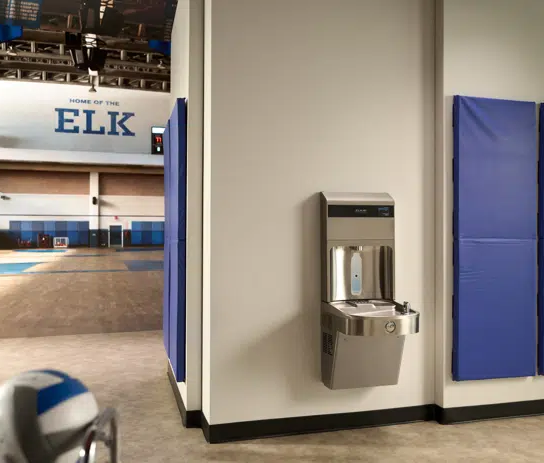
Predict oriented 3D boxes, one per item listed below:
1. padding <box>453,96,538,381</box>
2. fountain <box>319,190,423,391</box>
[{"bbox_3d":[1.499,0.052,3.629,0.597,1.855,0.057,0,0,-15],"label":"padding"},{"bbox_3d":[0.595,0.359,3.263,0.444,1.209,0.497,0,0,-15],"label":"fountain"}]

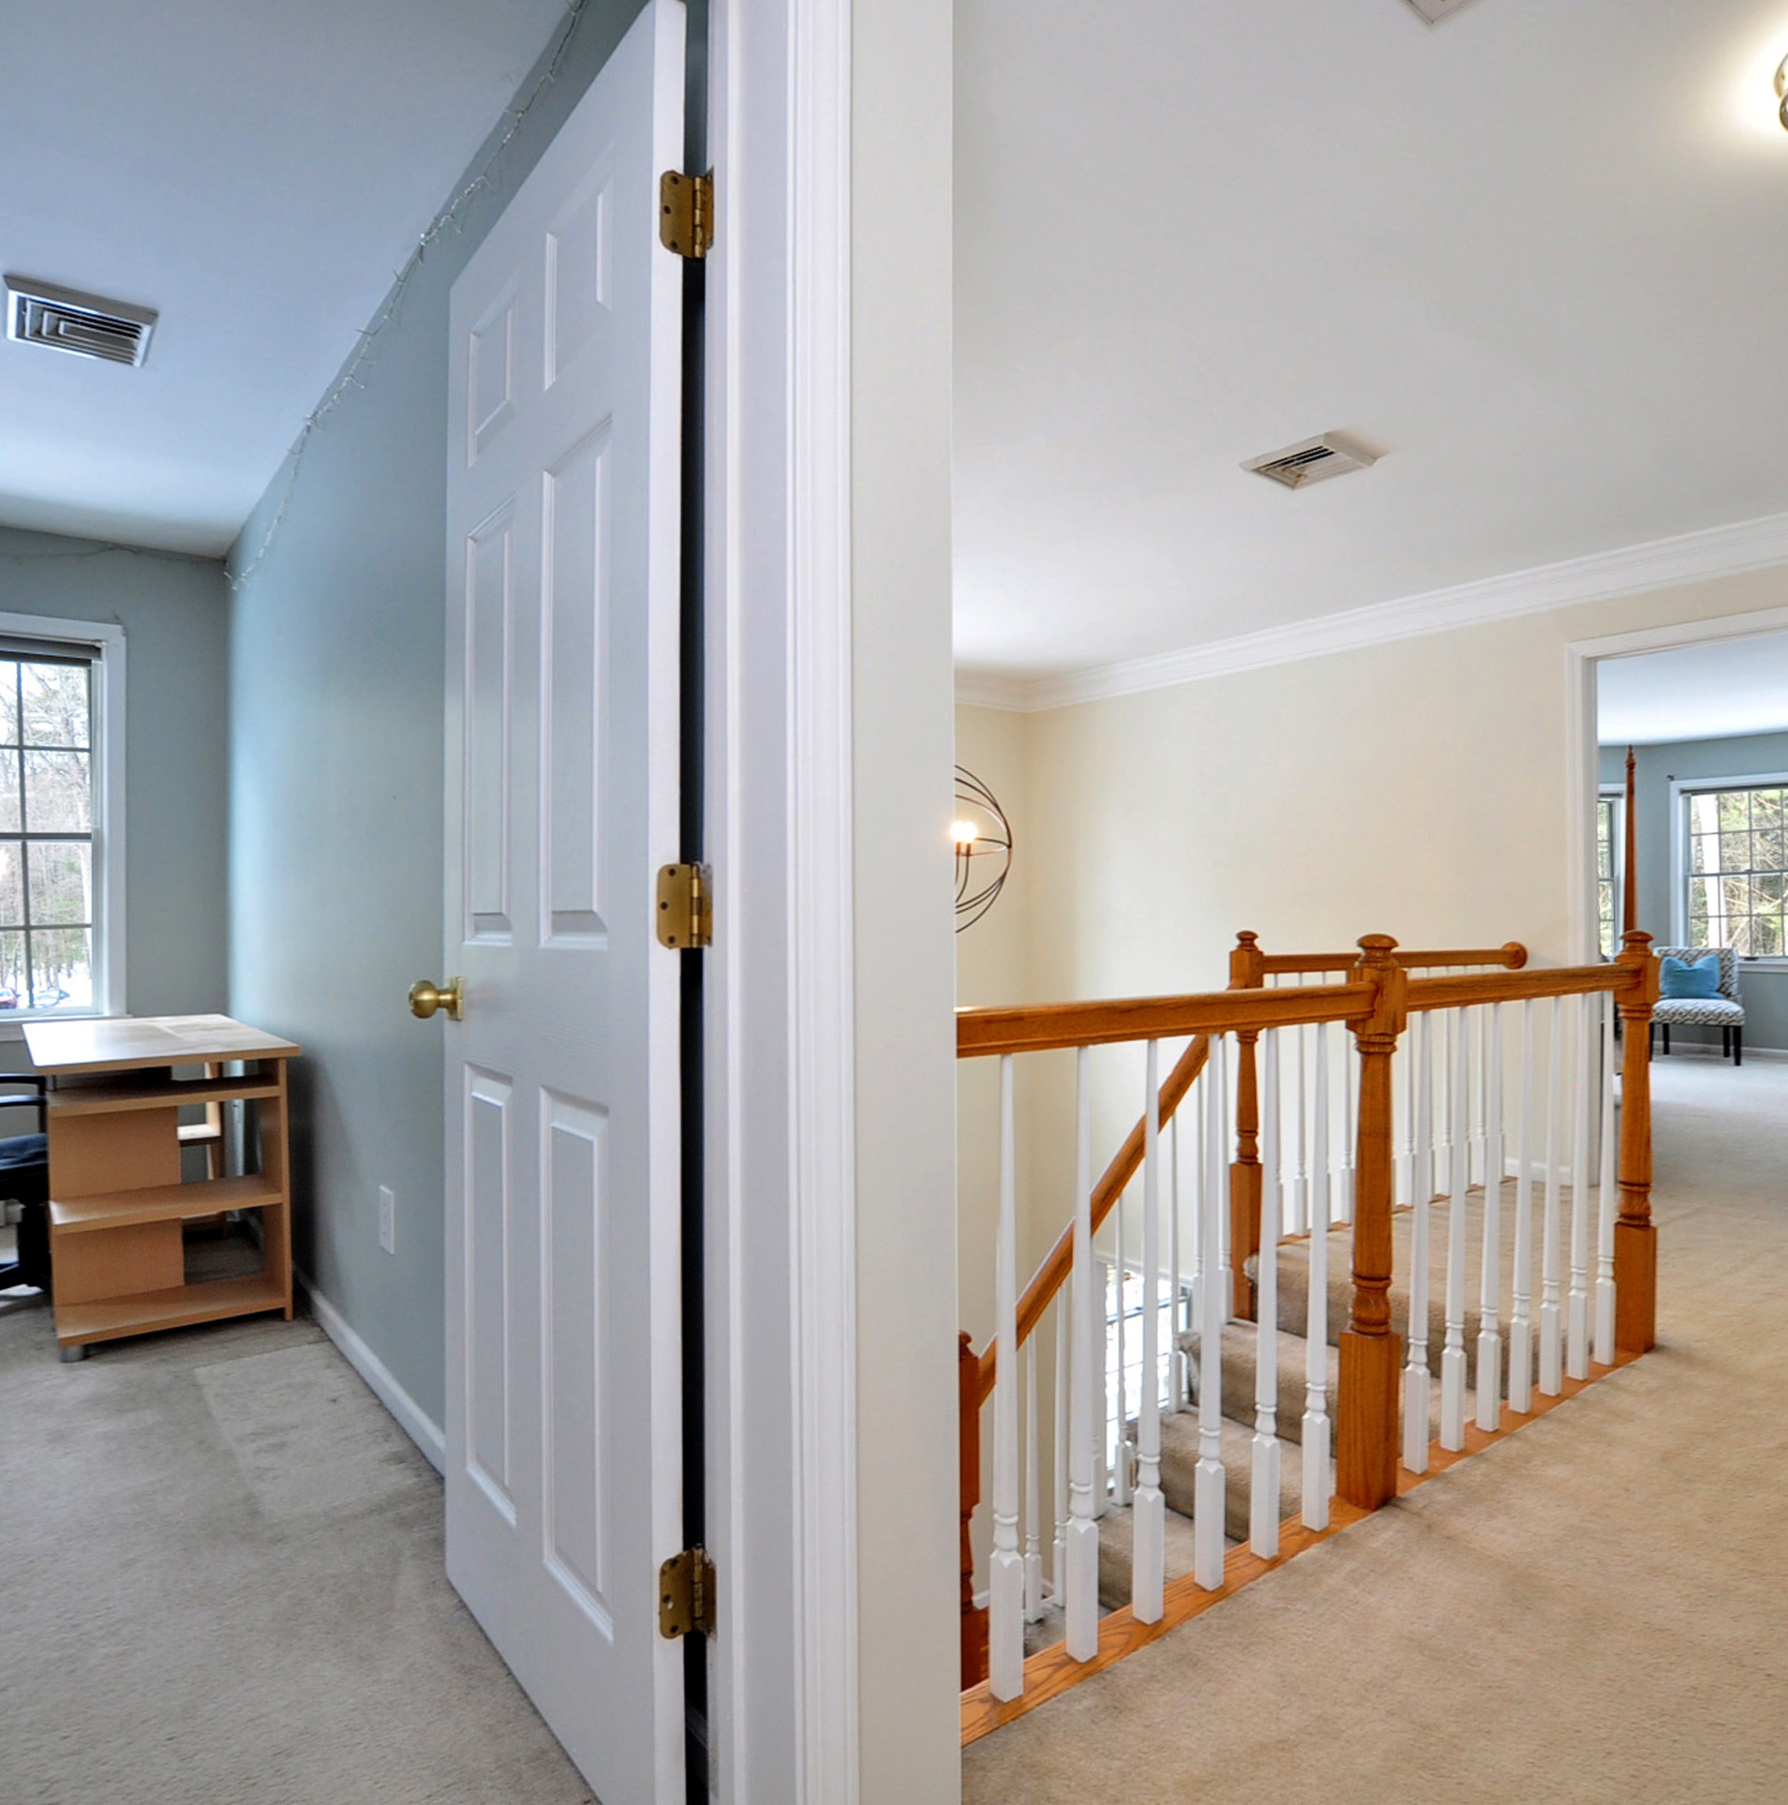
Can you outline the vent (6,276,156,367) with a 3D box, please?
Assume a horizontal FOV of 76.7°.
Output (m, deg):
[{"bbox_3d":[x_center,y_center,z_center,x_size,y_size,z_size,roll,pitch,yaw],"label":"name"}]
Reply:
[{"bbox_3d":[-1.897,-1.332,2.634,0.280,0.030,0.335,0,0,-38],"label":"vent"}]

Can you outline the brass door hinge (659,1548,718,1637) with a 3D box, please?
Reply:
[{"bbox_3d":[-0.218,0.751,1.201,0.052,0.090,0.037,0,0,-38],"label":"brass door hinge"}]

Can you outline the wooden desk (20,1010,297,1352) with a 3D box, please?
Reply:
[{"bbox_3d":[-2.125,0.740,3.235,0.560,0.715,1.200,0,0,-38],"label":"wooden desk"}]

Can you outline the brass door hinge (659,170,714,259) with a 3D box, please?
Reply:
[{"bbox_3d":[-0.220,-0.736,1.210,0.052,0.090,0.037,0,0,-38],"label":"brass door hinge"}]

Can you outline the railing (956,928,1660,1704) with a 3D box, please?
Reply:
[{"bbox_3d":[0.938,0.574,2.119,2.300,1.025,0.100,0,0,-38],"label":"railing"}]

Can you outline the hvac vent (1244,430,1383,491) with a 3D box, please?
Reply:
[{"bbox_3d":[1.280,-1.332,3.428,0.280,0.030,0.335,0,0,-38],"label":"hvac vent"}]

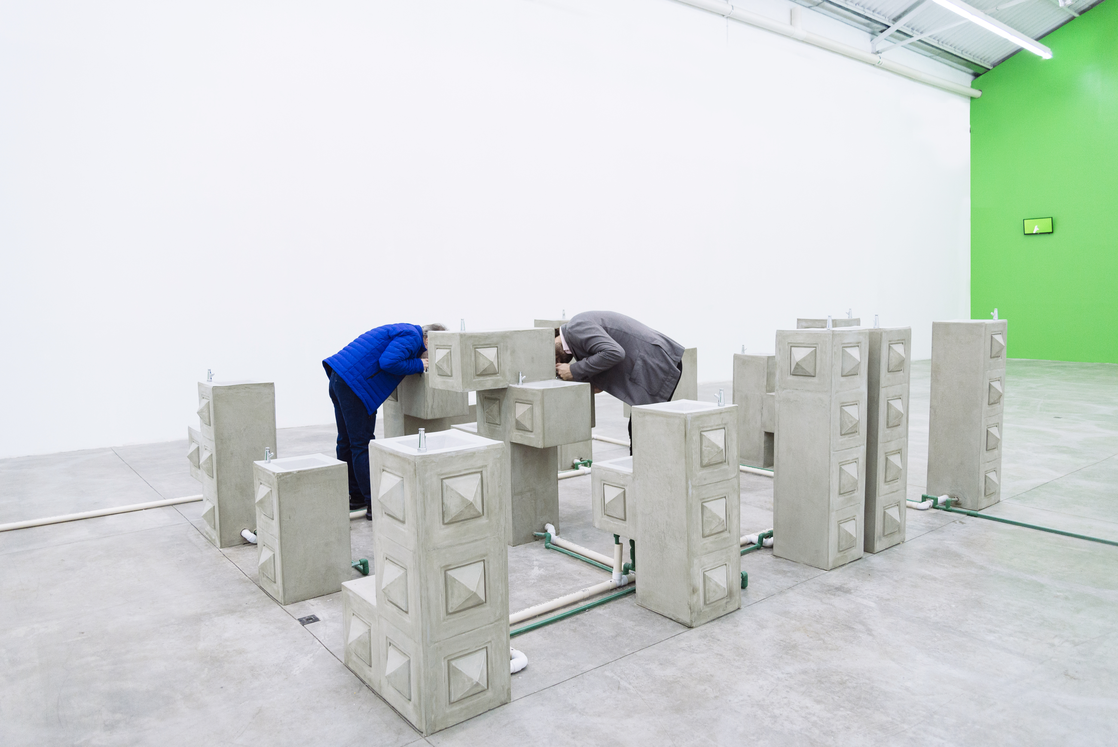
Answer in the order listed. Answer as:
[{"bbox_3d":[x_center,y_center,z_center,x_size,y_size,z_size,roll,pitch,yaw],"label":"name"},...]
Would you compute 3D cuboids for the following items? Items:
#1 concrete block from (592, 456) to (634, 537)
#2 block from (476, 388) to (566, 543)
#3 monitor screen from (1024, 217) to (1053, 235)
[{"bbox_3d":[0.374,0.581,3.576,0.346,0.306,0.293,-4,6,-38],"label":"concrete block"},{"bbox_3d":[-0.238,0.511,4.395,0.328,0.904,0.331,-5,6,-38],"label":"block"},{"bbox_3d":[11.619,-3.557,18.053,0.067,0.372,0.621,-4,6,-38],"label":"monitor screen"}]

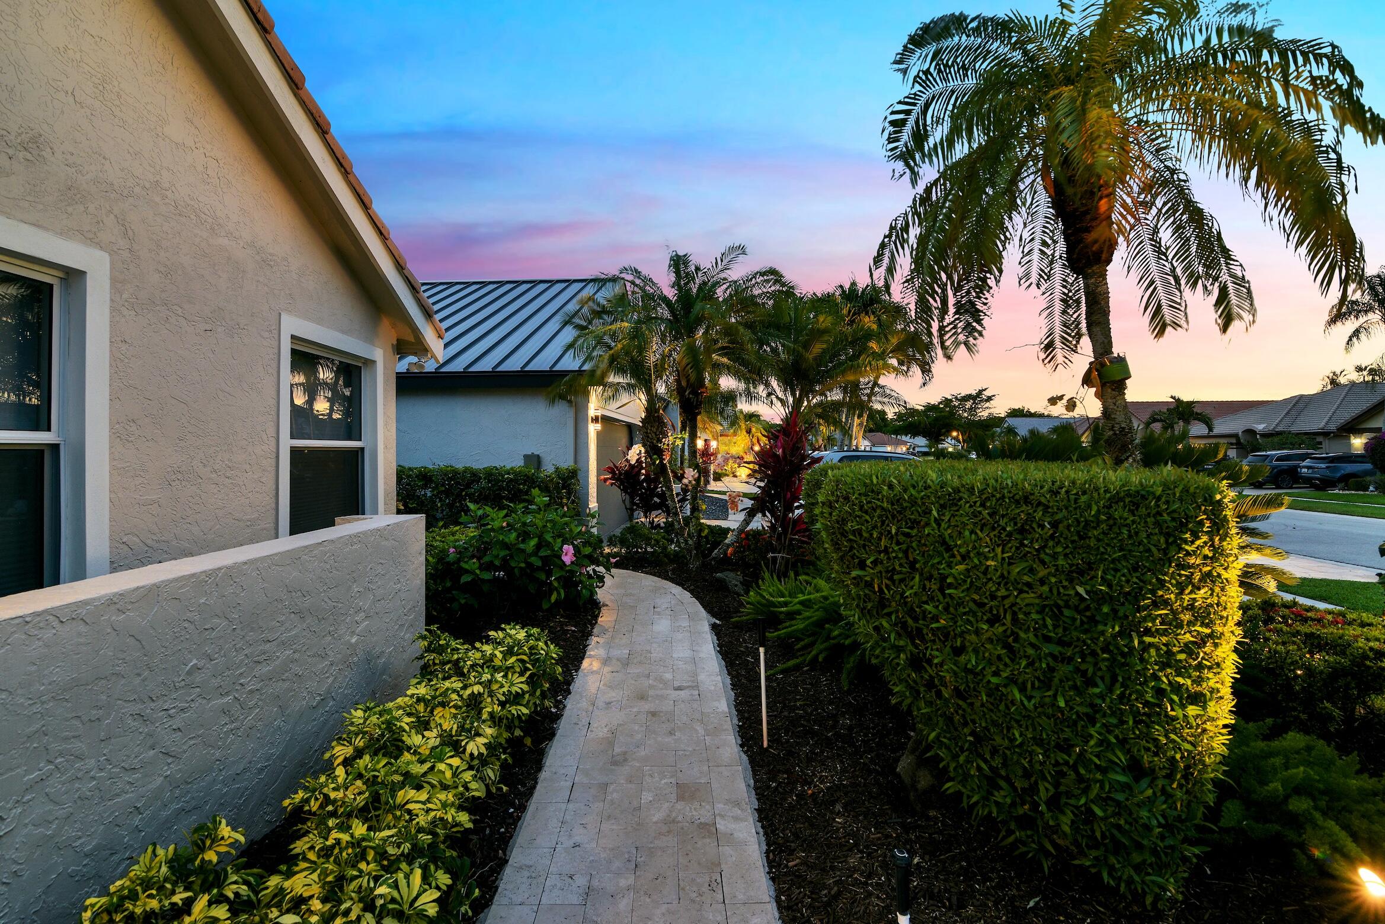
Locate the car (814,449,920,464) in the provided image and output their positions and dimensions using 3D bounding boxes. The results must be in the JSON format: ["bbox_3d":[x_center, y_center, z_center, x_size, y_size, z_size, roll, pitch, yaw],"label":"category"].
[{"bbox_3d":[5.750,0.530,18.200,4.800,1.750,1.920,0,0,4],"label":"car"}]

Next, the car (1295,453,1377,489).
[{"bbox_3d":[30.400,0.480,27.600,4.800,1.670,1.950,0,0,15],"label":"car"}]

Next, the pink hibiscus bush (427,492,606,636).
[{"bbox_3d":[-1.740,0.890,6.200,1.750,1.130,1.500,0,0,0],"label":"pink hibiscus bush"}]

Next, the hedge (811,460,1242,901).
[{"bbox_3d":[1.270,0.765,2.850,1.450,1.420,1.250,0,0,12],"label":"hedge"}]

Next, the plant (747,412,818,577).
[{"bbox_3d":[1.090,0.440,7.500,0.900,2.000,0.900,0,0,0],"label":"plant"}]

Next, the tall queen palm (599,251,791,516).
[{"bbox_3d":[0.000,-0.780,8.400,2.550,4.300,2.500,0,0,0],"label":"tall queen palm"}]

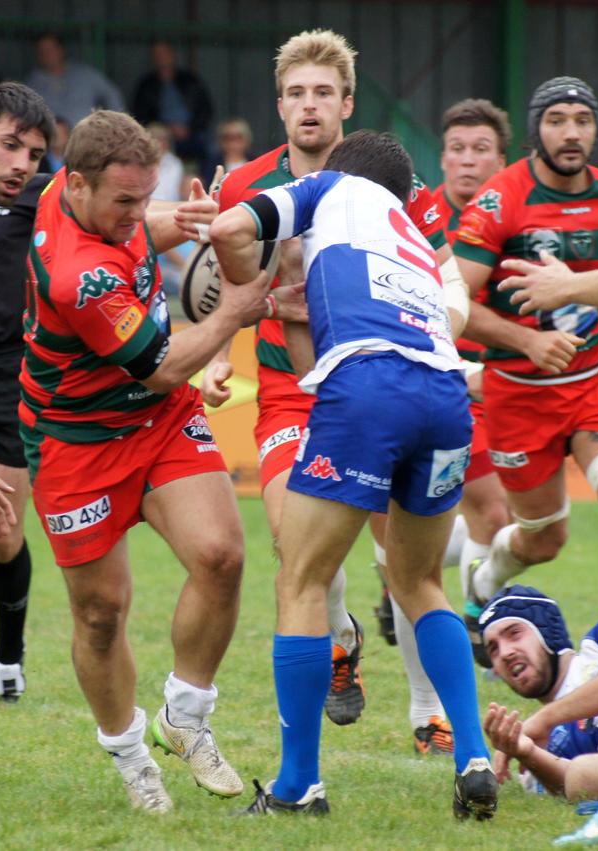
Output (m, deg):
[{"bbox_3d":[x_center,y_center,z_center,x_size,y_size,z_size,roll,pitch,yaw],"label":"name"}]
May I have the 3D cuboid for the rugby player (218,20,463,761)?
[{"bbox_3d":[0.090,-0.082,25.600,0.630,1.740,0.620,0,1,2],"label":"rugby player"}]

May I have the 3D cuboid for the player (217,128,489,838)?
[{"bbox_3d":[0.119,0.107,23.300,0.580,1.500,0.640,0,1,-25],"label":"player"}]

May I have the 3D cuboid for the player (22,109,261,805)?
[{"bbox_3d":[-0.313,0.079,23.400,0.680,1.540,0.620,1,1,37],"label":"player"}]

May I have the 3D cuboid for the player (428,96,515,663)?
[{"bbox_3d":[0.477,-0.108,30.200,0.570,1.650,0.660,0,1,-6],"label":"player"}]

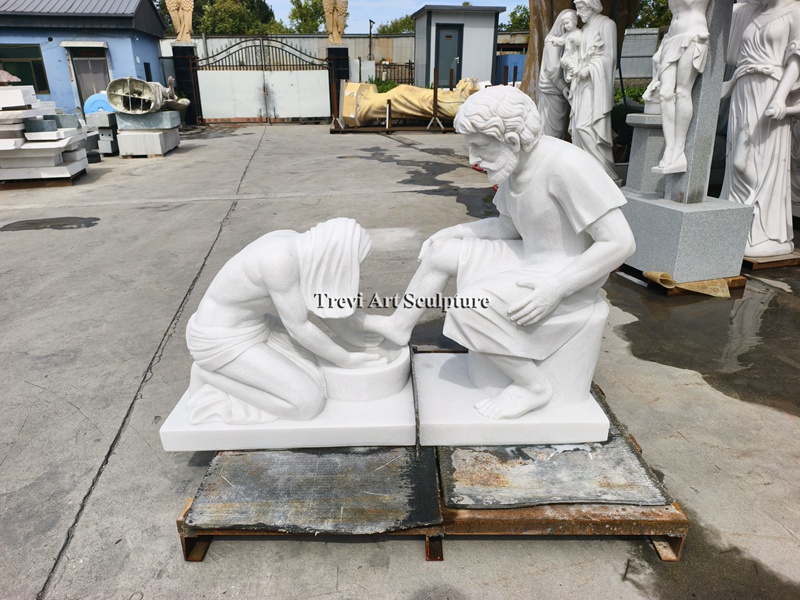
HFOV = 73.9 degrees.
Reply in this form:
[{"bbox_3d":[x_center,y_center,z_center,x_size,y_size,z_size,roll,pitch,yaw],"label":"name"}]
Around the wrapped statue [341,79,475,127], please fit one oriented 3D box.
[{"bbox_3d":[0.552,-5.777,15.621,4.550,1.250,1.350,6,23,13],"label":"wrapped statue"}]

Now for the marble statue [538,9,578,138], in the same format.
[{"bbox_3d":[1.864,-2.319,6.266,0.500,1.970,0.460,-12,25,-28],"label":"marble statue"}]

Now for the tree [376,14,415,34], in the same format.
[{"bbox_3d":[0.949,-14.231,31.999,4.800,5.347,4.800,0,22,0],"label":"tree"}]

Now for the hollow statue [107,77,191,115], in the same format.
[{"bbox_3d":[-4.803,-3.907,10.073,0.930,0.680,1.600,1,22,2],"label":"hollow statue"}]

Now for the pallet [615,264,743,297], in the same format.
[{"bbox_3d":[1.946,-0.210,3.848,0.640,0.066,0.720,-6,23,-15],"label":"pallet"}]

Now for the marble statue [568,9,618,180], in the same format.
[{"bbox_3d":[2.294,-2.350,6.221,0.570,2.070,0.500,18,28,38],"label":"marble statue"}]

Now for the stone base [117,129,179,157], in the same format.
[{"bbox_3d":[-5.399,-3.438,11.491,0.795,0.380,1.750,-4,22,-11],"label":"stone base"}]

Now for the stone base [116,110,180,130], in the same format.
[{"bbox_3d":[-5.420,-3.923,11.558,1.048,0.324,1.050,-3,22,-9],"label":"stone base"}]

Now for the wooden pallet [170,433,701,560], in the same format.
[{"bbox_3d":[0.095,0.493,1.976,1.430,0.152,1.020,0,22,0],"label":"wooden pallet"}]

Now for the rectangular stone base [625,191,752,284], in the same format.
[{"bbox_3d":[2.133,-0.563,4.284,0.600,0.525,0.991,-6,22,-13],"label":"rectangular stone base"}]

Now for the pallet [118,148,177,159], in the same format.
[{"bbox_3d":[-5.029,-3.001,10.728,0.820,0.090,1.400,-4,22,-11],"label":"pallet"}]

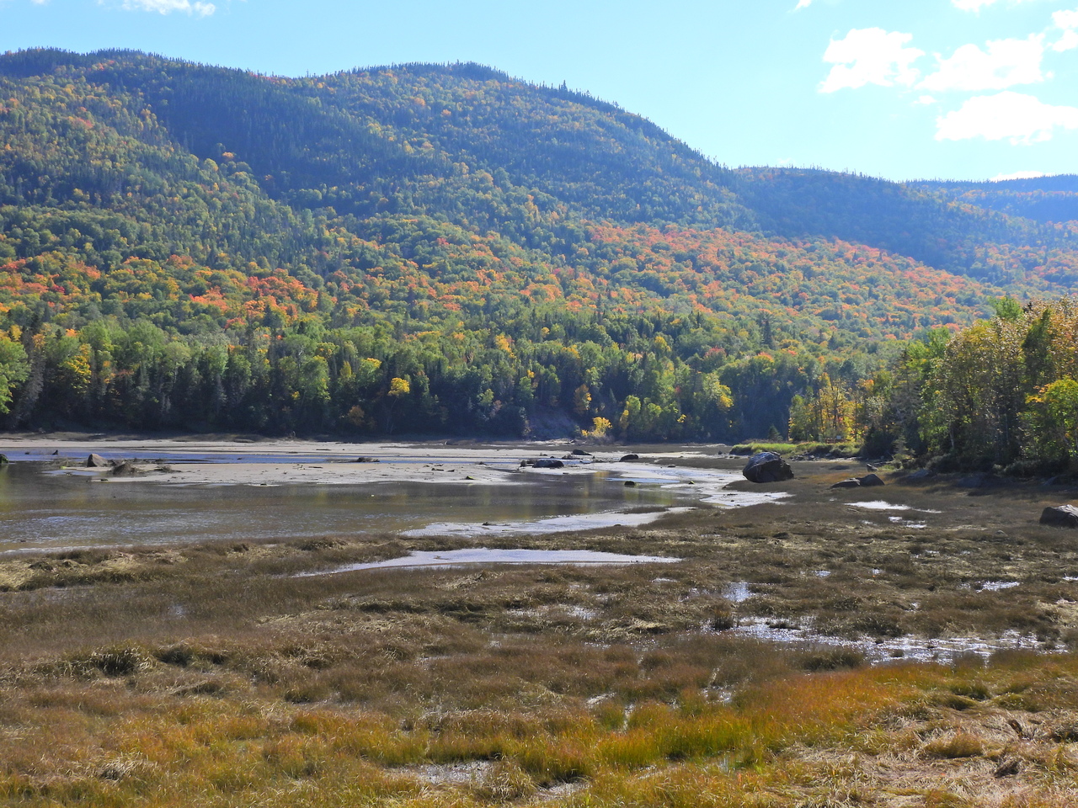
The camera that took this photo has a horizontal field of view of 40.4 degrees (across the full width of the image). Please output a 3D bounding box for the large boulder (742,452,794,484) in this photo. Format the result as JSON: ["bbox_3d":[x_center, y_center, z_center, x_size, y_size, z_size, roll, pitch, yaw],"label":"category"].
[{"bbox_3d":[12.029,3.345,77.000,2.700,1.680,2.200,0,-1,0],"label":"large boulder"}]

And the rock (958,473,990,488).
[{"bbox_3d":[20.804,3.685,70.000,1.600,0.750,1.200,0,-1,0],"label":"rock"}]

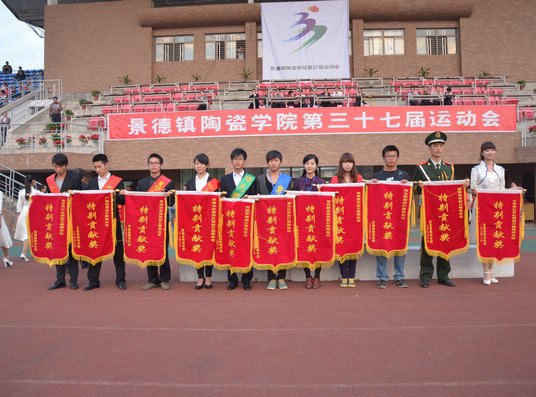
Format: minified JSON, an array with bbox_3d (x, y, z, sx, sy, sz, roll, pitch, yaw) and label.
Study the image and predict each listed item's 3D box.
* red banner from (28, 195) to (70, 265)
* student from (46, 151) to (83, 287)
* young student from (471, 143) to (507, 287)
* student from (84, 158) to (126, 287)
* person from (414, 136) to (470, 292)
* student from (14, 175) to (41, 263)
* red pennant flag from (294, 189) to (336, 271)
[{"bbox_3d":[-2.601,0.379,5.320,0.520,0.865,0.100,-1,-3,0],"label":"red banner"},{"bbox_3d":[-2.593,0.283,5.720,0.520,1.707,0.360,-1,-2,6],"label":"student"},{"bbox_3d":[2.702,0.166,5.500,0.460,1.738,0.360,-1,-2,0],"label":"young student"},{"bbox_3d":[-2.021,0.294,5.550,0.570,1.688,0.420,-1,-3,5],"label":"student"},{"bbox_3d":[2.111,0.136,5.430,0.700,1.893,0.460,-1,-3,0],"label":"person"},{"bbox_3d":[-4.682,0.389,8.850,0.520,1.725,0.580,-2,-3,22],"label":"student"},{"bbox_3d":[0.522,0.370,5.150,0.528,0.912,0.060,-1,-2,0],"label":"red pennant flag"}]

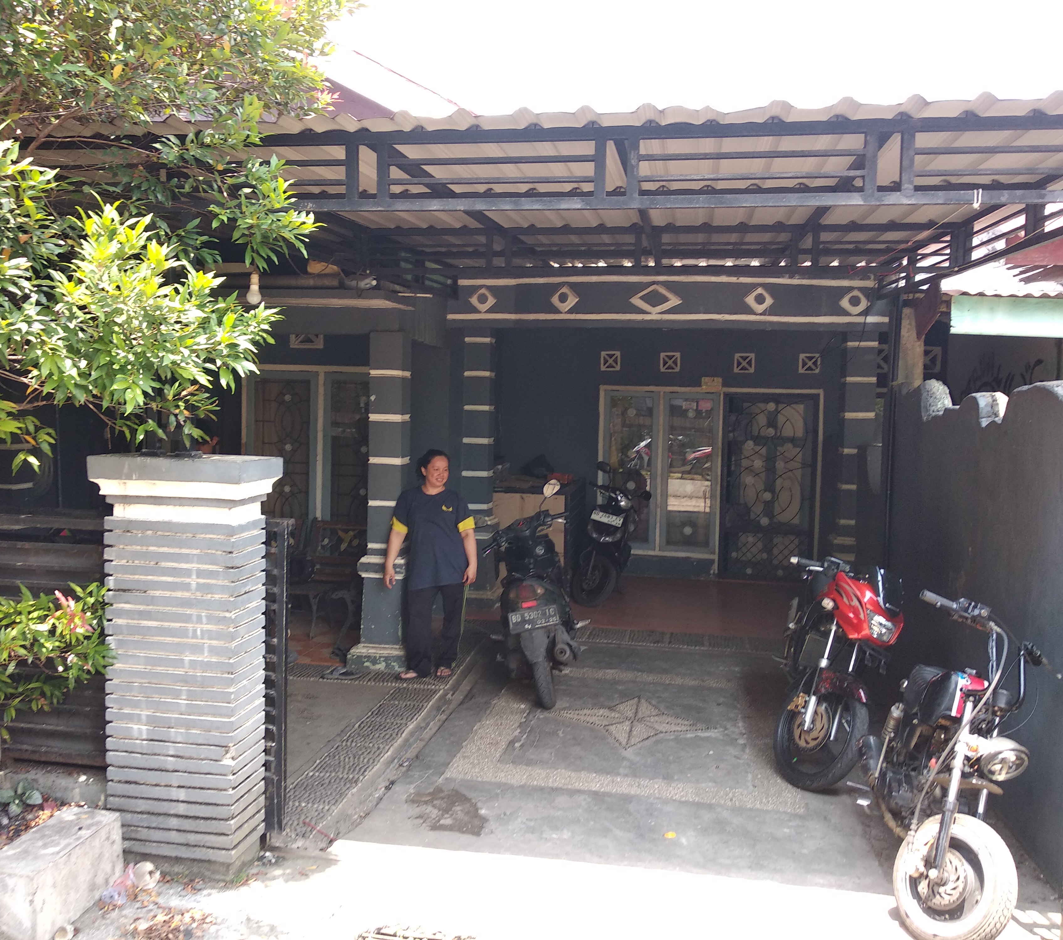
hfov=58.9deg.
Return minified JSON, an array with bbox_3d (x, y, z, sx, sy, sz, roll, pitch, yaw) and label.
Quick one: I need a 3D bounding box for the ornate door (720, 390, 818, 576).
[{"bbox_3d":[2.444,0.193,9.730,0.970,1.940,0.080,2,4,10],"label":"ornate door"}]

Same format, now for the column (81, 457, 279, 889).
[{"bbox_3d":[-1.372,0.756,3.762,0.610,1.620,0.380,2,4,8],"label":"column"}]

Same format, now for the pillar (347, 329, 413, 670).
[{"bbox_3d":[-0.946,0.193,6.200,0.365,2.200,0.365,2,3,8],"label":"pillar"}]

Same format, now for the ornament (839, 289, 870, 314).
[{"bbox_3d":[2.575,-1.341,7.498,0.243,0.209,0.050,2,4,10],"label":"ornament"}]

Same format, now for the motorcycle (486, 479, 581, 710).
[{"bbox_3d":[0.057,0.738,6.086,0.700,1.200,1.880,2,3,3],"label":"motorcycle"}]

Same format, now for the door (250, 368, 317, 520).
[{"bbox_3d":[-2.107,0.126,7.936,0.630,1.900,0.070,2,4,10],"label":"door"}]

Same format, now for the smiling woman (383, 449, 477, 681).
[{"bbox_3d":[-0.667,0.603,6.262,0.590,1.480,0.320,1,4,-12],"label":"smiling woman"}]

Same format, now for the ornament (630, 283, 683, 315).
[{"bbox_3d":[1.030,-1.408,7.771,0.433,0.243,0.050,2,4,10],"label":"ornament"}]

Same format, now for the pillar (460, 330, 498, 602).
[{"bbox_3d":[-0.458,0.004,8.084,0.360,2.382,0.360,2,3,8],"label":"pillar"}]

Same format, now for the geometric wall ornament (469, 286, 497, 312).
[{"bbox_3d":[-0.400,-1.410,7.811,0.235,0.219,0.040,2,3,8],"label":"geometric wall ornament"}]

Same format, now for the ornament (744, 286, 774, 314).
[{"bbox_3d":[1.843,-1.376,7.627,0.249,0.228,0.050,2,4,10],"label":"ornament"}]

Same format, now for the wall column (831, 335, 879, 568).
[{"bbox_3d":[2.649,0.076,7.753,0.300,2.340,0.290,2,4,10],"label":"wall column"}]

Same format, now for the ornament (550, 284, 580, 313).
[{"bbox_3d":[0.277,-1.402,7.709,0.237,0.229,0.040,2,3,8],"label":"ornament"}]

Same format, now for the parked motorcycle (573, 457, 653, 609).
[{"bbox_3d":[0.789,0.572,8.910,0.700,1.200,1.880,2,3,10],"label":"parked motorcycle"}]

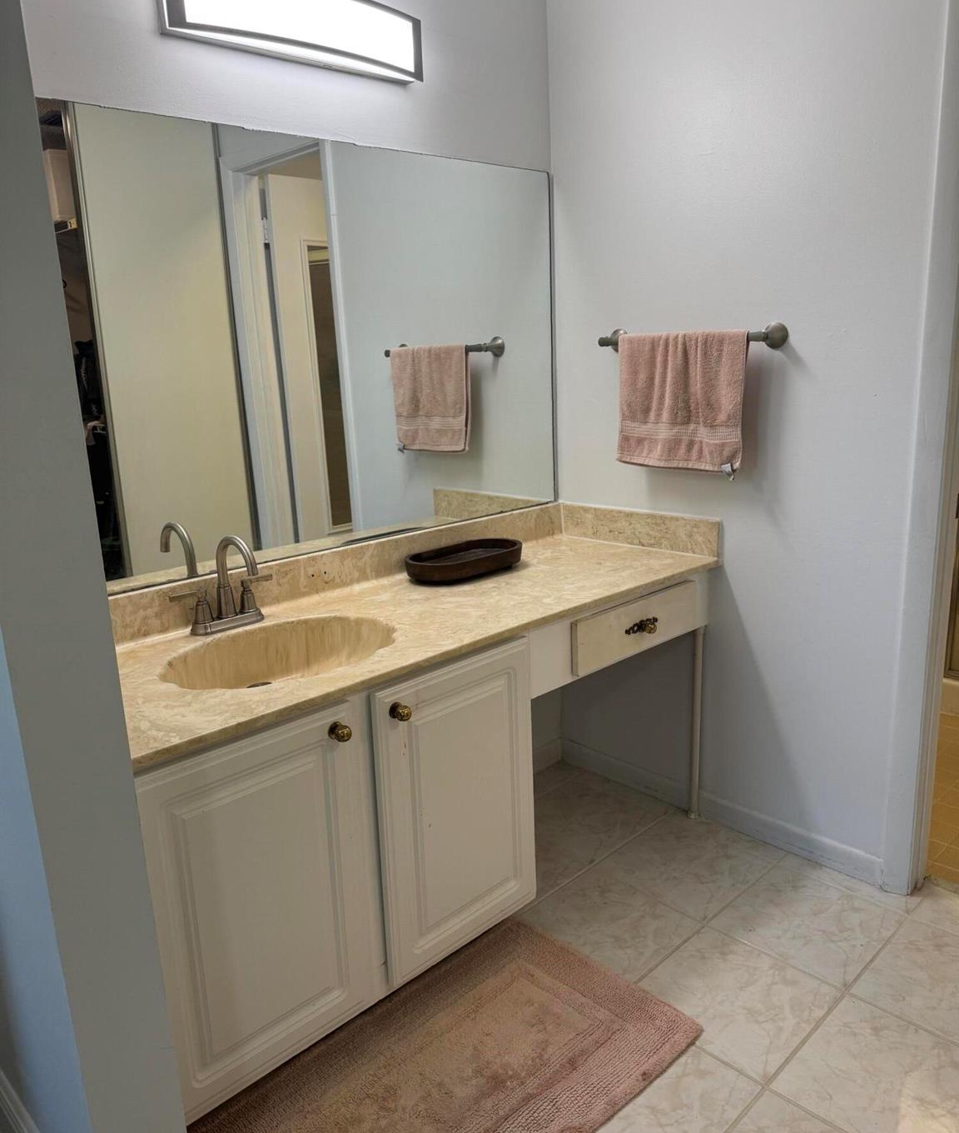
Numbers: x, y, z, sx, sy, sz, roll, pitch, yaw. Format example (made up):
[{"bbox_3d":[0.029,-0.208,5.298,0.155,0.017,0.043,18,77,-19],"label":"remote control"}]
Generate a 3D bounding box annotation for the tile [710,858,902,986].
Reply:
[{"bbox_3d":[0.758,0.826,2.056,0.328,0.010,0.326,-15,19,-41],"label":"tile"}]

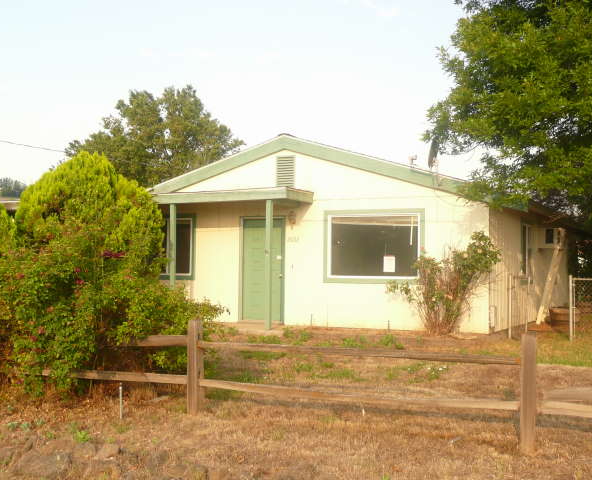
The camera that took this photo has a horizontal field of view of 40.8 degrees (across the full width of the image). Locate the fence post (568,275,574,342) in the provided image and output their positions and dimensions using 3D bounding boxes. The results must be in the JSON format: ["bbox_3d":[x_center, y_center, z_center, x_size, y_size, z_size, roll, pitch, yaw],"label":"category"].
[{"bbox_3d":[5.056,1.262,14.600,0.063,1.220,0.063,-1,-3,27],"label":"fence post"}]

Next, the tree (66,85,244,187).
[{"bbox_3d":[-6.653,-2.279,36.099,8.700,9.525,8.500,-1,-3,27],"label":"tree"}]

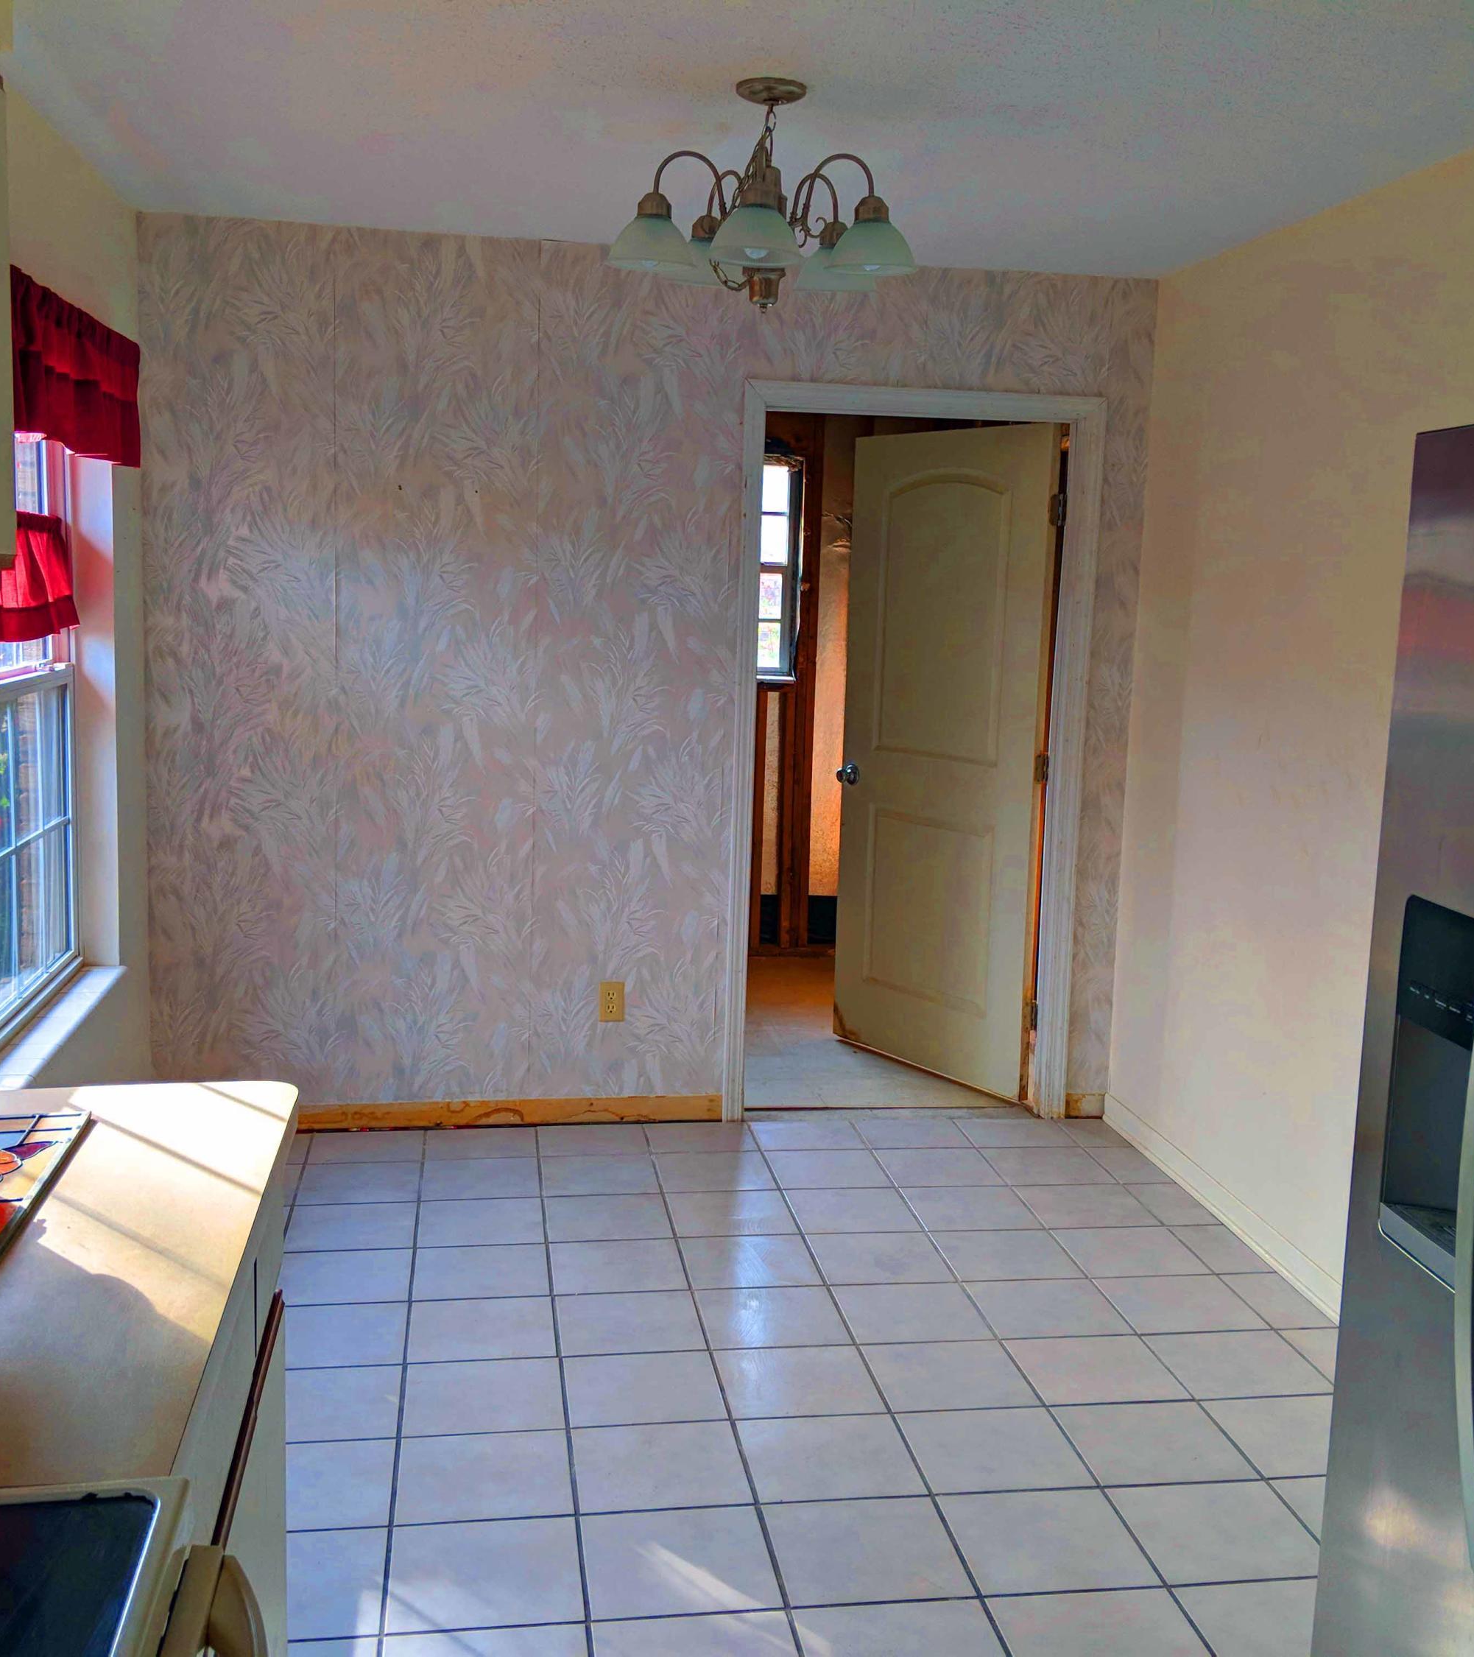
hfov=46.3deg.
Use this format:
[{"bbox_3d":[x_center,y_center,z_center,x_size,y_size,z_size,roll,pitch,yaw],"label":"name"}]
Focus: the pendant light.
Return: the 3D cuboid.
[{"bbox_3d":[0.050,-1.157,3.191,0.570,0.410,0.560,0,8,-9],"label":"pendant light"}]

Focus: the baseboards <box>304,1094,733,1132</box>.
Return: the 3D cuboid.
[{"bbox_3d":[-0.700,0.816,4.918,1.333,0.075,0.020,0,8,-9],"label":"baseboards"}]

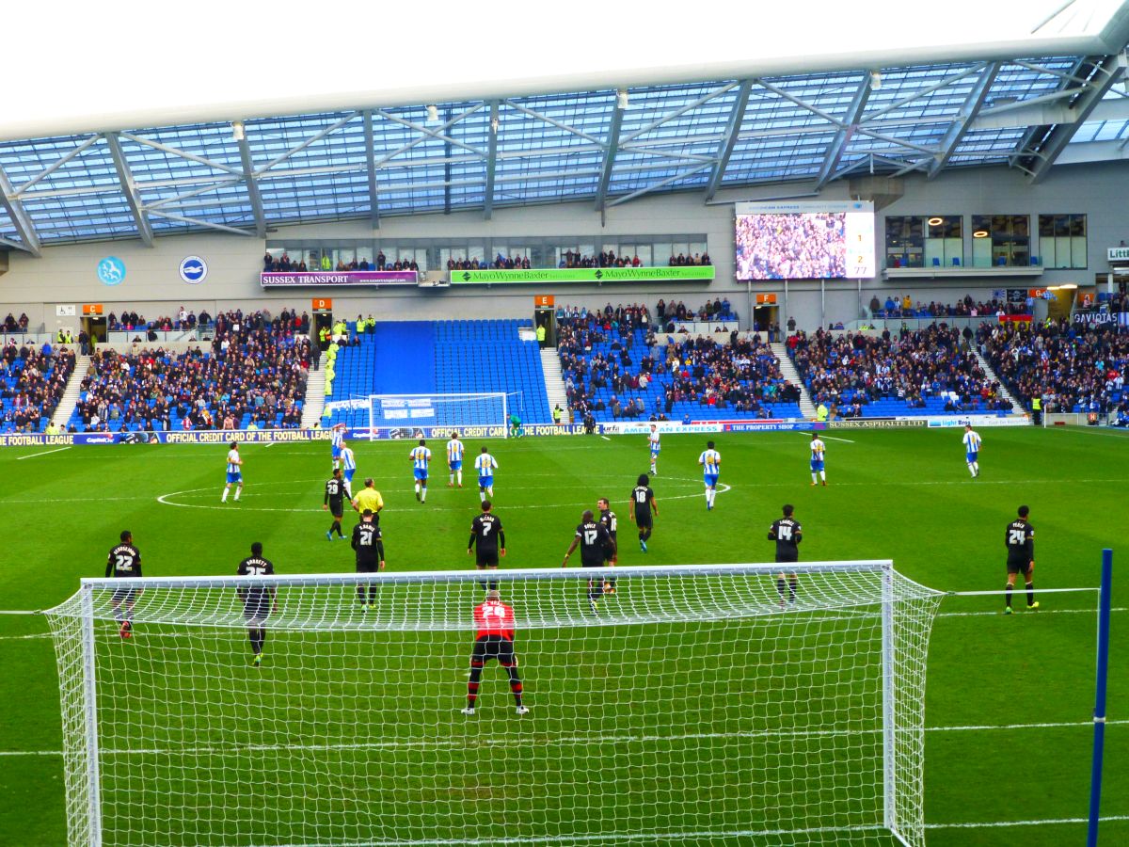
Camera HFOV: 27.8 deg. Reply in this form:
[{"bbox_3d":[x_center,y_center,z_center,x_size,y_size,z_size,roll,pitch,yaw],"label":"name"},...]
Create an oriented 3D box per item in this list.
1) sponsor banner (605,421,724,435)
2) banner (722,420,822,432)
[{"bbox_3d":[5.738,0.275,132.330,7.091,0.602,0.140,-1,2,-3],"label":"sponsor banner"},{"bbox_3d":[12.162,0.200,132.715,5.893,0.509,0.140,-1,2,-3],"label":"banner"}]

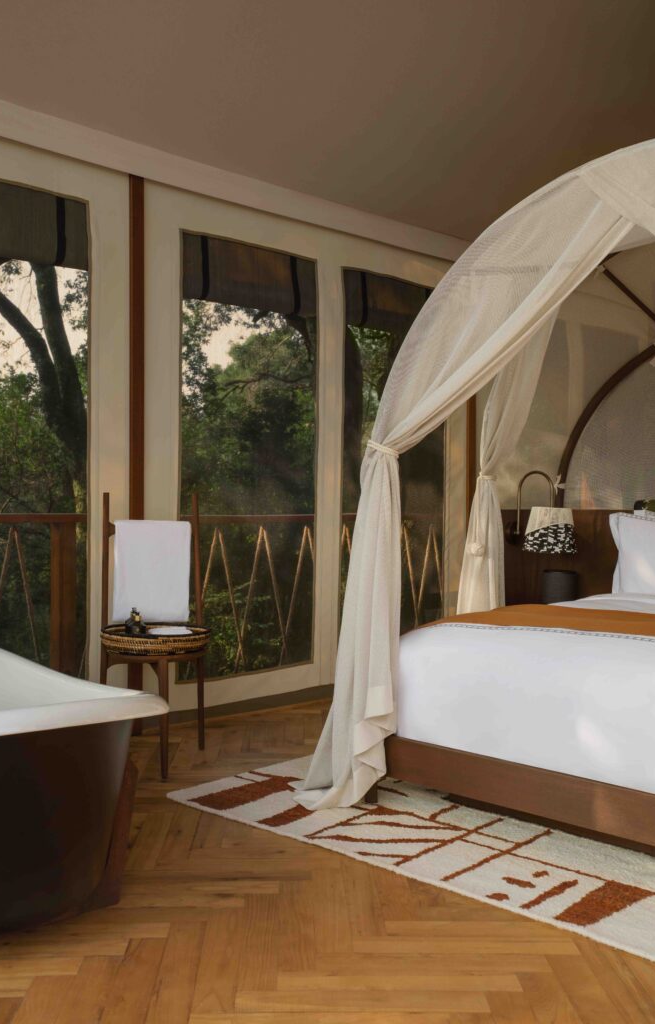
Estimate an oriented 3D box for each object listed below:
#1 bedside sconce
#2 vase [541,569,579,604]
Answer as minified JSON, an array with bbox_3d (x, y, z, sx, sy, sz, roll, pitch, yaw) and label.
[{"bbox_3d":[1.104,0.001,5.292,0.278,0.429,0.394,0,0,-44],"label":"bedside sconce"},{"bbox_3d":[1.182,0.390,5.209,0.188,0.201,0.188,0,0,0],"label":"vase"}]

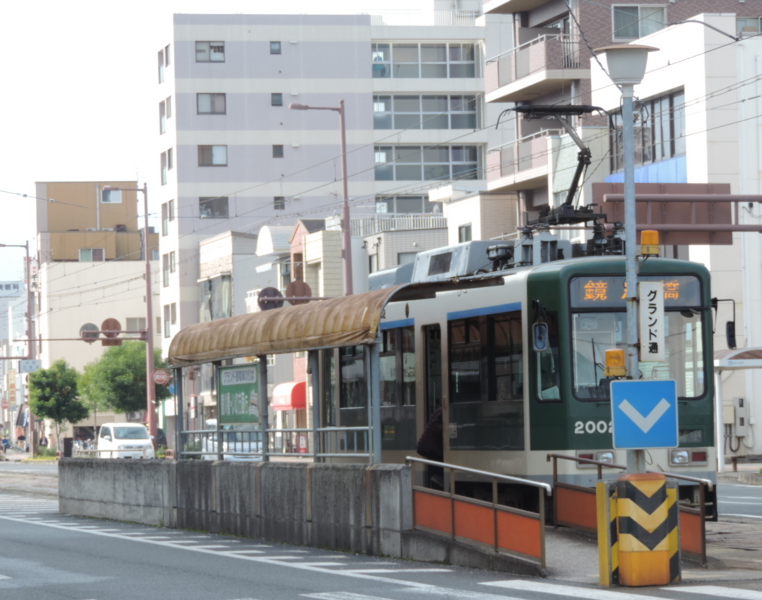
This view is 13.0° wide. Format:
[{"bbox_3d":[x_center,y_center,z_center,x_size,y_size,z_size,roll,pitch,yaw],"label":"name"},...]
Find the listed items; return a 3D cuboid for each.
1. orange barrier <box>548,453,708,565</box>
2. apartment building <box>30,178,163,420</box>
[{"bbox_3d":[2.545,2.172,35.184,0.120,1.080,5.300,-1,-2,-14],"label":"orange barrier"},{"bbox_3d":[-18.440,1.402,232.886,10.500,18.700,8.000,-1,-2,-14],"label":"apartment building"}]

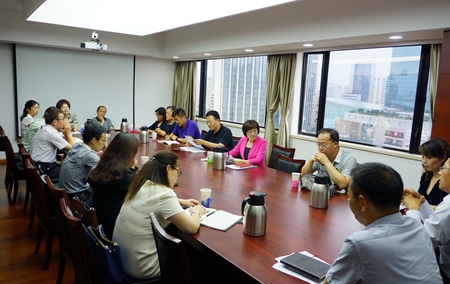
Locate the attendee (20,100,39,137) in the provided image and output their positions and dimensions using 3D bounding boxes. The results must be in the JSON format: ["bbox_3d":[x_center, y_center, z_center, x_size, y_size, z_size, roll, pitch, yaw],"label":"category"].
[{"bbox_3d":[-2.894,0.003,5.402,0.660,1.270,0.460,0,9,-16],"label":"attendee"}]

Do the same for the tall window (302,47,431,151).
[{"bbox_3d":[1.752,-0.612,4.554,0.100,1.242,1.831,-4,11,-37],"label":"tall window"}]

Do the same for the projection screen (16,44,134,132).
[{"bbox_3d":[-3.008,-1.004,7.100,2.349,1.766,0.060,-4,11,-37],"label":"projection screen"}]

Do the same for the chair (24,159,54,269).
[{"bbox_3d":[-1.481,0.623,3.138,0.560,0.920,0.450,-5,11,-39],"label":"chair"}]

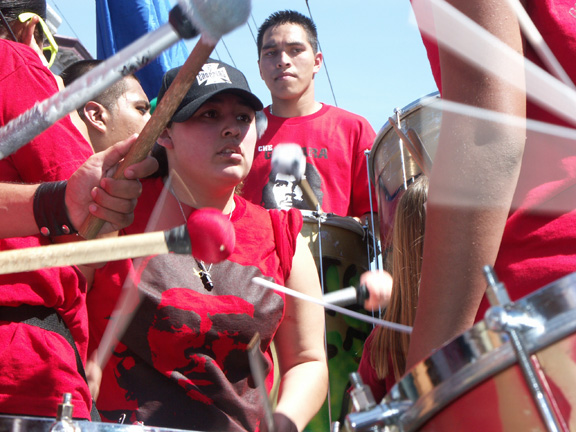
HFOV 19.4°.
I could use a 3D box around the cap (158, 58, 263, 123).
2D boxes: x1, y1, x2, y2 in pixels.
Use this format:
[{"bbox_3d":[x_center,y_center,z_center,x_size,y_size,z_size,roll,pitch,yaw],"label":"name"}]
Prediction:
[{"bbox_3d":[-0.139,-0.221,2.925,0.170,0.125,0.265,-5,-3,-21],"label":"cap"}]

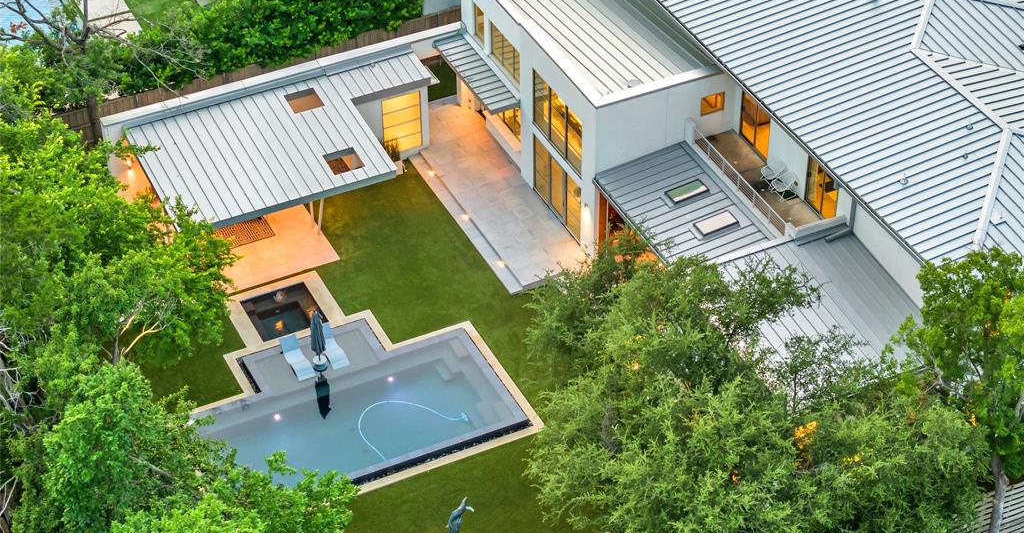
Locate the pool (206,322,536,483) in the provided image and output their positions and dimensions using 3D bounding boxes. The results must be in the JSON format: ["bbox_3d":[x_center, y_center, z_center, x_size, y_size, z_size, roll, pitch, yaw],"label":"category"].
[{"bbox_3d":[-5.594,5.069,68.965,10.272,1.306,7.327,-18,43,-20],"label":"pool"}]

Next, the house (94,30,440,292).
[{"bbox_3d":[-7.743,-3.585,75.254,12.167,3.780,7.147,-18,43,-20],"label":"house"}]

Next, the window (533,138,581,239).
[{"bbox_3d":[1.715,-2.793,75.112,0.150,2.386,3.721,-18,43,-20],"label":"window"}]

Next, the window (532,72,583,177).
[{"bbox_3d":[1.677,-5.043,73.300,0.150,2.303,3.721,-18,43,-20],"label":"window"}]

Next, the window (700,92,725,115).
[{"bbox_3d":[6.968,-5.682,72.097,0.933,0.721,0.135,-18,43,-20],"label":"window"}]

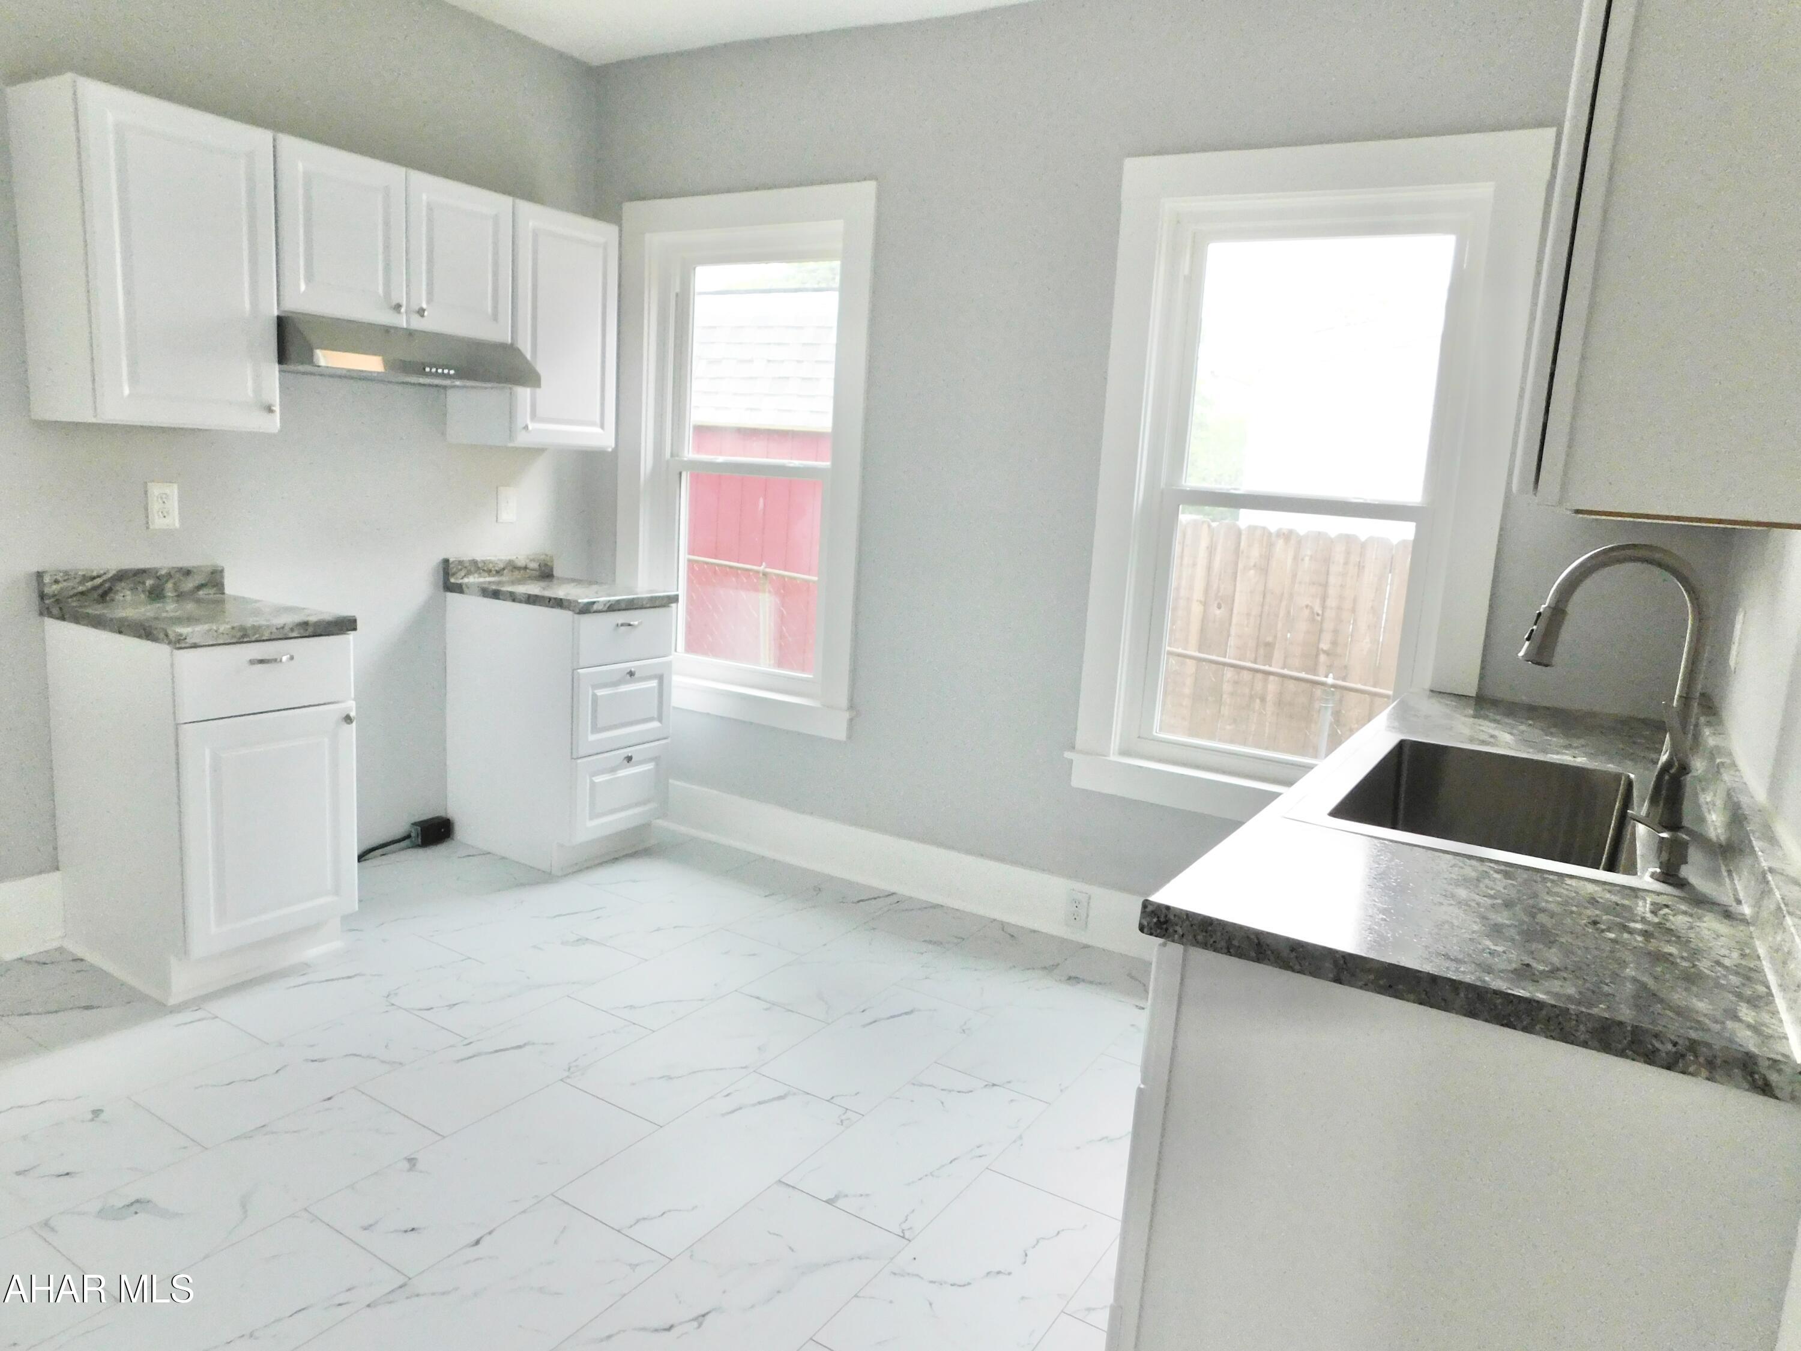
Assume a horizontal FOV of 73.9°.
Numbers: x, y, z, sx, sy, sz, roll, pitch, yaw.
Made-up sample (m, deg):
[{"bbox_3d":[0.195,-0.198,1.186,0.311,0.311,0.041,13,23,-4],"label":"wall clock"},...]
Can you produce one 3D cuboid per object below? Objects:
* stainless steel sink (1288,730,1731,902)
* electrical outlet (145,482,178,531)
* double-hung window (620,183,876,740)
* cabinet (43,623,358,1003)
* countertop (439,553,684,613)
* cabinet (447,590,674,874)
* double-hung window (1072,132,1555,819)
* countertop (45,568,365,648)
[{"bbox_3d":[1.018,0.307,2.020,0.560,0.220,0.838,10,11,31],"label":"stainless steel sink"},{"bbox_3d":[-2.010,-0.461,3.264,0.010,0.120,0.077,10,11,31],"label":"electrical outlet"},{"bbox_3d":[-0.588,-0.745,4.208,1.101,1.802,0.080,10,11,31],"label":"double-hung window"},{"bbox_3d":[-1.837,0.306,3.167,0.622,0.887,0.461,10,11,31],"label":"cabinet"},{"bbox_3d":[-1.157,-0.321,4.100,0.642,0.113,0.458,10,11,31],"label":"countertop"},{"bbox_3d":[-1.194,0.169,4.194,0.622,0.887,0.463,10,11,31],"label":"cabinet"},{"bbox_3d":[1.035,-0.472,3.230,1.081,1.798,0.080,10,11,31],"label":"double-hung window"},{"bbox_3d":[-1.799,-0.184,3.072,0.642,0.113,0.456,10,11,31],"label":"countertop"}]

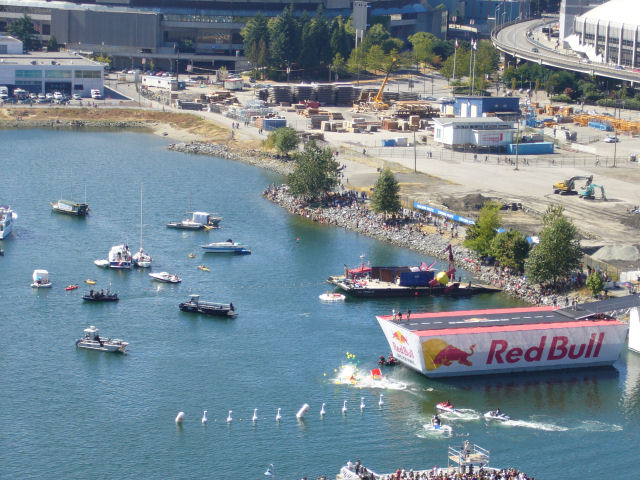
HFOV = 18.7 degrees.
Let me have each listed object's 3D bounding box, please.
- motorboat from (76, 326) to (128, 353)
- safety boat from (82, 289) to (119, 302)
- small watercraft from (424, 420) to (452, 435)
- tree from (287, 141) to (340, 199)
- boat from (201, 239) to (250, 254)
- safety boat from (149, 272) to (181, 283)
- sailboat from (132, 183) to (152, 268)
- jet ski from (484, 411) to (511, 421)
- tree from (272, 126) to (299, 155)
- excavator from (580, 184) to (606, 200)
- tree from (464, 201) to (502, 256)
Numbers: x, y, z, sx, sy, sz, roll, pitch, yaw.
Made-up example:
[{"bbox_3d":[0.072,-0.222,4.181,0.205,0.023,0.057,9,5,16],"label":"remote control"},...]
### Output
[{"bbox_3d":[-35.307,16.029,315.129,7.700,3.200,2.600,5,11,19],"label":"motorboat"},{"bbox_3d":[-36.760,9.020,325.510,6.000,1.700,2.300,2,11,4],"label":"safety boat"},{"bbox_3d":[15.644,25.015,259.321,3.100,1.100,1.200,8,12,29],"label":"small watercraft"},{"bbox_3d":[-1.484,-16.516,451.553,12.200,12.500,12.200,1,11,0],"label":"tree"},{"bbox_3d":[-17.840,1.130,366.820,9.200,2.100,2.900,2,11,1],"label":"boat"},{"bbox_3d":[-29.444,7.130,367.460,6.200,1.350,2.300,10,14,39],"label":"safety boat"},{"bbox_3d":[-33.740,-3.100,368.750,3.000,15.000,9.300,-1,10,-17],"label":"sailboat"},{"bbox_3d":[24.500,24.020,266.990,3.300,1.100,1.200,6,11,26],"label":"jet ski"},{"bbox_3d":[-9.078,-26.225,511.869,6.900,7.700,6.900,1,11,0],"label":"tree"},{"bbox_3d":[57.750,-10.100,409.960,5.400,2.900,2.200,7,13,27],"label":"excavator"},{"bbox_3d":[31.770,-1.940,374.750,7.200,10.800,7.000,1,10,0],"label":"tree"}]

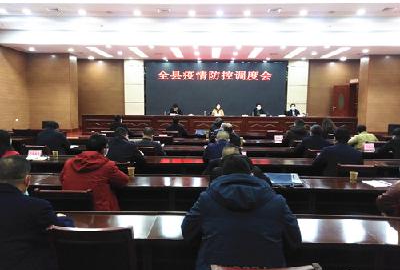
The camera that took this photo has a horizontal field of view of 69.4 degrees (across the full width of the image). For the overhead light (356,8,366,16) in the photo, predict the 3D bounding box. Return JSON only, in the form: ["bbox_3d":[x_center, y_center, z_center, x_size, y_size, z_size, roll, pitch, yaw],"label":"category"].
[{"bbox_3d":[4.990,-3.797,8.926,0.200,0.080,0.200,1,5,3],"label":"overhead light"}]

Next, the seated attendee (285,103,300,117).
[{"bbox_3d":[3.124,-0.380,9.761,0.520,1.290,0.700,1,6,2],"label":"seated attendee"}]

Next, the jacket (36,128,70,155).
[{"bbox_3d":[-2.662,0.180,5.250,0.560,0.660,0.420,1,5,3],"label":"jacket"}]

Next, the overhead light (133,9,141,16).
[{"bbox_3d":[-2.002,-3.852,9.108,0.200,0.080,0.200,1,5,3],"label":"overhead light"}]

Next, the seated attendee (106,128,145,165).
[{"bbox_3d":[-1.012,0.542,4.000,0.560,1.300,0.780,2,6,12],"label":"seated attendee"}]

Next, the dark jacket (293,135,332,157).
[{"bbox_3d":[1.891,0.345,4.866,0.620,0.650,0.500,0,6,-6],"label":"dark jacket"}]

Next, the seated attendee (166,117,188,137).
[{"bbox_3d":[-0.597,0.169,7.500,0.560,1.290,0.750,1,6,2],"label":"seated attendee"}]

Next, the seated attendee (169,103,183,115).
[{"bbox_3d":[-0.824,-0.430,9.927,0.520,1.290,0.700,1,6,2],"label":"seated attendee"}]

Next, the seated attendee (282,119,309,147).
[{"bbox_3d":[1.991,0.331,6.158,0.560,1.300,0.760,0,6,-3],"label":"seated attendee"}]

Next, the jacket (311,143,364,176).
[{"bbox_3d":[1.767,0.456,3.748,0.620,0.670,0.520,0,6,-6],"label":"jacket"}]

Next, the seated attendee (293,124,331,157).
[{"bbox_3d":[1.988,0.446,5.150,0.580,1.250,0.750,1,5,3],"label":"seated attendee"}]

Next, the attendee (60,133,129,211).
[{"bbox_3d":[-0.983,0.658,2.795,0.540,1.330,0.800,2,6,10],"label":"attendee"}]

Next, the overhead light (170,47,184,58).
[{"bbox_3d":[-0.862,-3.194,11.324,0.300,0.060,1.900,1,5,3],"label":"overhead light"}]

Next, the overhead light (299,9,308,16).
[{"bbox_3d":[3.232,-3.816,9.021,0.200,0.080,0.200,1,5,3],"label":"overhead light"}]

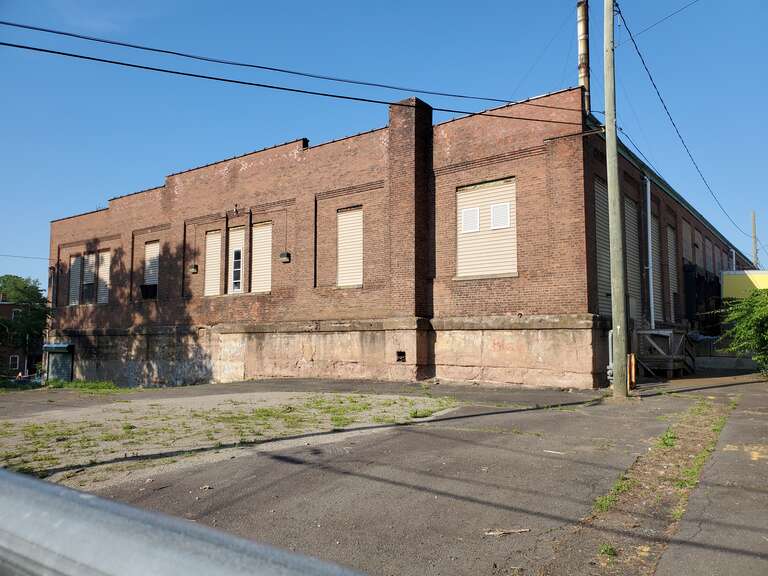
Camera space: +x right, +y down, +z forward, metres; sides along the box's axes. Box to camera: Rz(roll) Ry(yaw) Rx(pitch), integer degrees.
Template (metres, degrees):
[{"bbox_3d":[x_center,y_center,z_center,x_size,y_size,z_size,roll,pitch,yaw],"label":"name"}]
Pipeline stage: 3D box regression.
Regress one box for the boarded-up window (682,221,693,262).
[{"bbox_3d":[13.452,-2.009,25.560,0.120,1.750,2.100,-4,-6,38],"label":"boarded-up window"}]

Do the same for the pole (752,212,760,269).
[{"bbox_3d":[29.857,-0.377,45.982,0.310,11.790,0.310,-4,-6,38],"label":"pole"}]

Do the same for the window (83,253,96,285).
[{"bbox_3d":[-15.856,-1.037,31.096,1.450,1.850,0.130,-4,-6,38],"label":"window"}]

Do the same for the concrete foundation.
[{"bbox_3d":[-7.183,2.871,23.464,31.000,2.800,1.200,-4,-6,38],"label":"concrete foundation"}]

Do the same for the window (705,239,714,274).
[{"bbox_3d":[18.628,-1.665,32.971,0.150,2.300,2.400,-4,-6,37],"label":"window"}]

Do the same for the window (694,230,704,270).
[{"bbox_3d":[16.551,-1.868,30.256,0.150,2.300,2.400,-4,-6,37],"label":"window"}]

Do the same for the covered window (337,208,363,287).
[{"bbox_3d":[-1.141,-1.383,19.673,1.170,2.780,0.130,-4,-6,38],"label":"covered window"}]

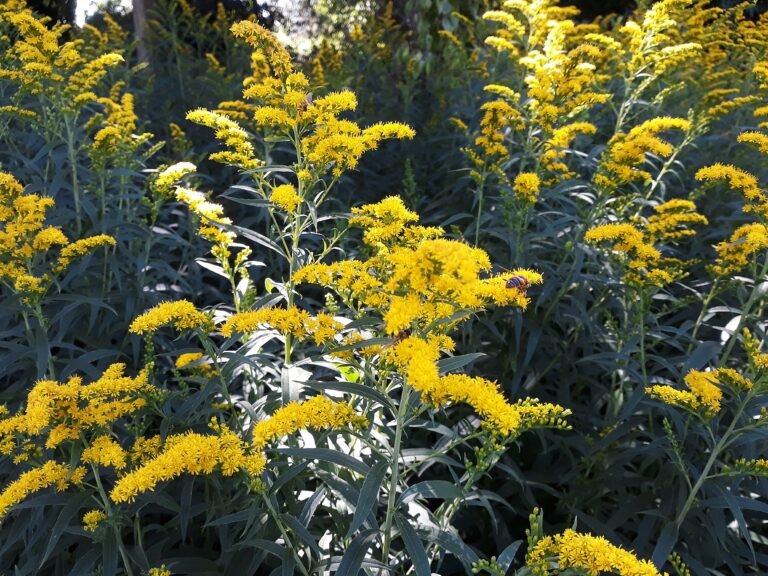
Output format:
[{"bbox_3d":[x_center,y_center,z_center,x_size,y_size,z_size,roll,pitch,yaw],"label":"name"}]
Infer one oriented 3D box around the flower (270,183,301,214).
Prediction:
[{"bbox_3d":[-0.079,-0.072,0.480,0.024,0.024,0.023,0,18,0],"label":"flower"}]

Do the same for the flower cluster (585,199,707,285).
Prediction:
[{"bbox_3d":[0.306,-0.053,0.700,0.140,0.095,0.110,0,18,0],"label":"flower cluster"}]

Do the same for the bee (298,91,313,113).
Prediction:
[{"bbox_3d":[-0.063,-0.149,0.480,0.013,0.013,0.009,-11,21,-31],"label":"bee"}]

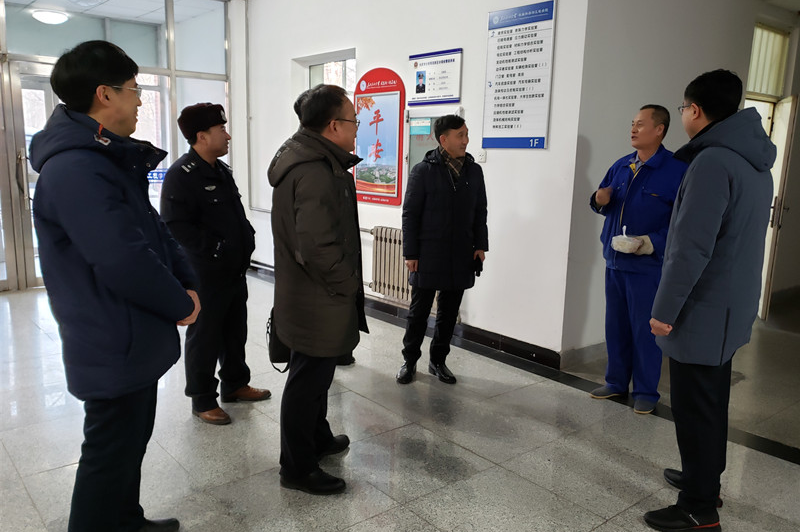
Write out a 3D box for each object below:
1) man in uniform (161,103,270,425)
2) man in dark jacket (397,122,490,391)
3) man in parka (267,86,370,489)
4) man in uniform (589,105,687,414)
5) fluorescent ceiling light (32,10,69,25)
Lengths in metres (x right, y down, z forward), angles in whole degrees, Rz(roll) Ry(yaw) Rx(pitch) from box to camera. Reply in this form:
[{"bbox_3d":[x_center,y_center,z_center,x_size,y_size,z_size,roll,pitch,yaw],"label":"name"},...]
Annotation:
[{"bbox_3d":[-1.008,-0.018,3.316,0.400,1.700,0.530,5,10,21],"label":"man in uniform"},{"bbox_3d":[0.256,-0.091,3.900,0.560,1.728,0.370,0,10,-11],"label":"man in dark jacket"},{"bbox_3d":[-0.355,0.092,2.666,0.430,1.735,0.520,1,9,-6],"label":"man in parka"},{"bbox_3d":[1.432,-0.036,3.579,0.400,1.797,0.560,-6,12,-37],"label":"man in uniform"},{"bbox_3d":[-4.570,-3.240,7.870,0.410,0.110,0.410,-6,12,-40],"label":"fluorescent ceiling light"}]

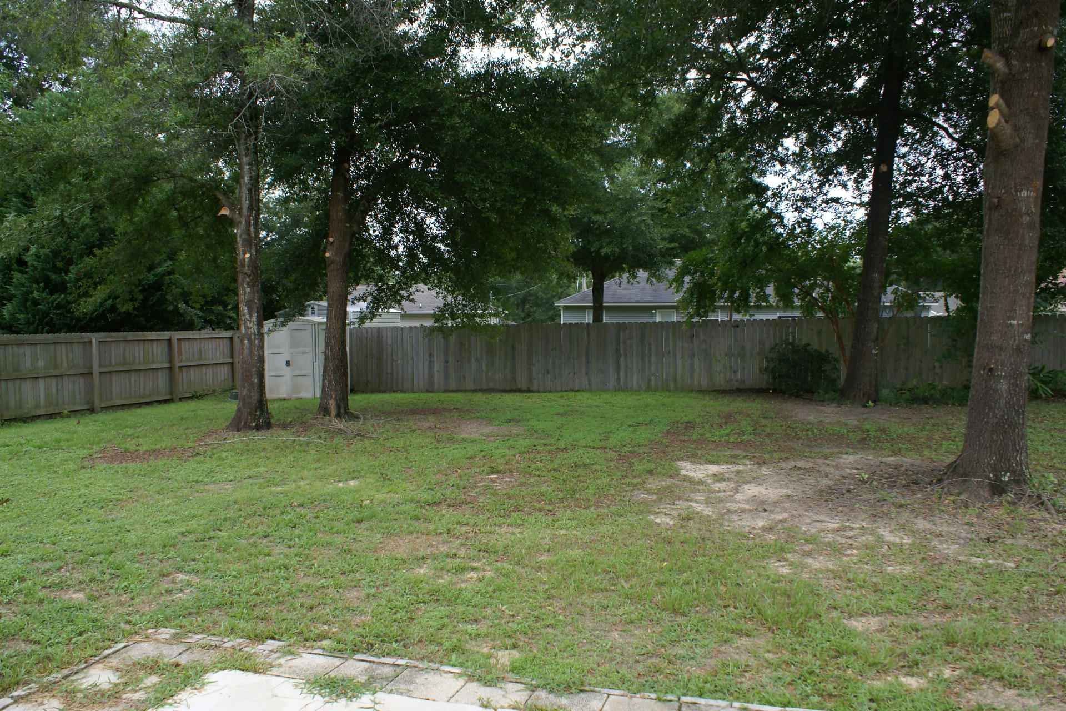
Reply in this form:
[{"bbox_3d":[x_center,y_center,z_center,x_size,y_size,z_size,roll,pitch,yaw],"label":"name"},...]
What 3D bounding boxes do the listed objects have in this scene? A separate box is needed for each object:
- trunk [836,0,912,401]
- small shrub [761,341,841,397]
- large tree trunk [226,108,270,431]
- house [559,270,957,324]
[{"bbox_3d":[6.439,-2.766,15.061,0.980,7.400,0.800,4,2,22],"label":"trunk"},{"bbox_3d":[5.872,0.273,17.450,1.650,1.200,1.250,0,2,14],"label":"small shrub"},{"bbox_3d":[-4.668,-1.392,13.003,0.740,5.150,0.720,-1,2,-20],"label":"large tree trunk"},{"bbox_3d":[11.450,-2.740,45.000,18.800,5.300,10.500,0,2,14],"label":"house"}]

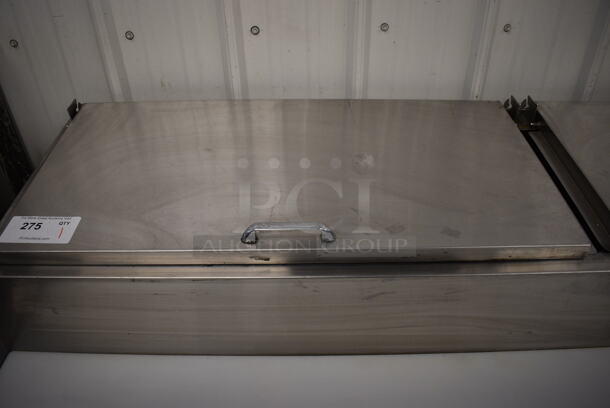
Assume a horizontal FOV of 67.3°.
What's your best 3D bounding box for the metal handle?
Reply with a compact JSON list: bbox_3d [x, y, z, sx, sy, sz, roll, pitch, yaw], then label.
[{"bbox_3d":[-0.021,0.036,0.573,0.120,0.025,0.014,-1,41,1],"label":"metal handle"}]

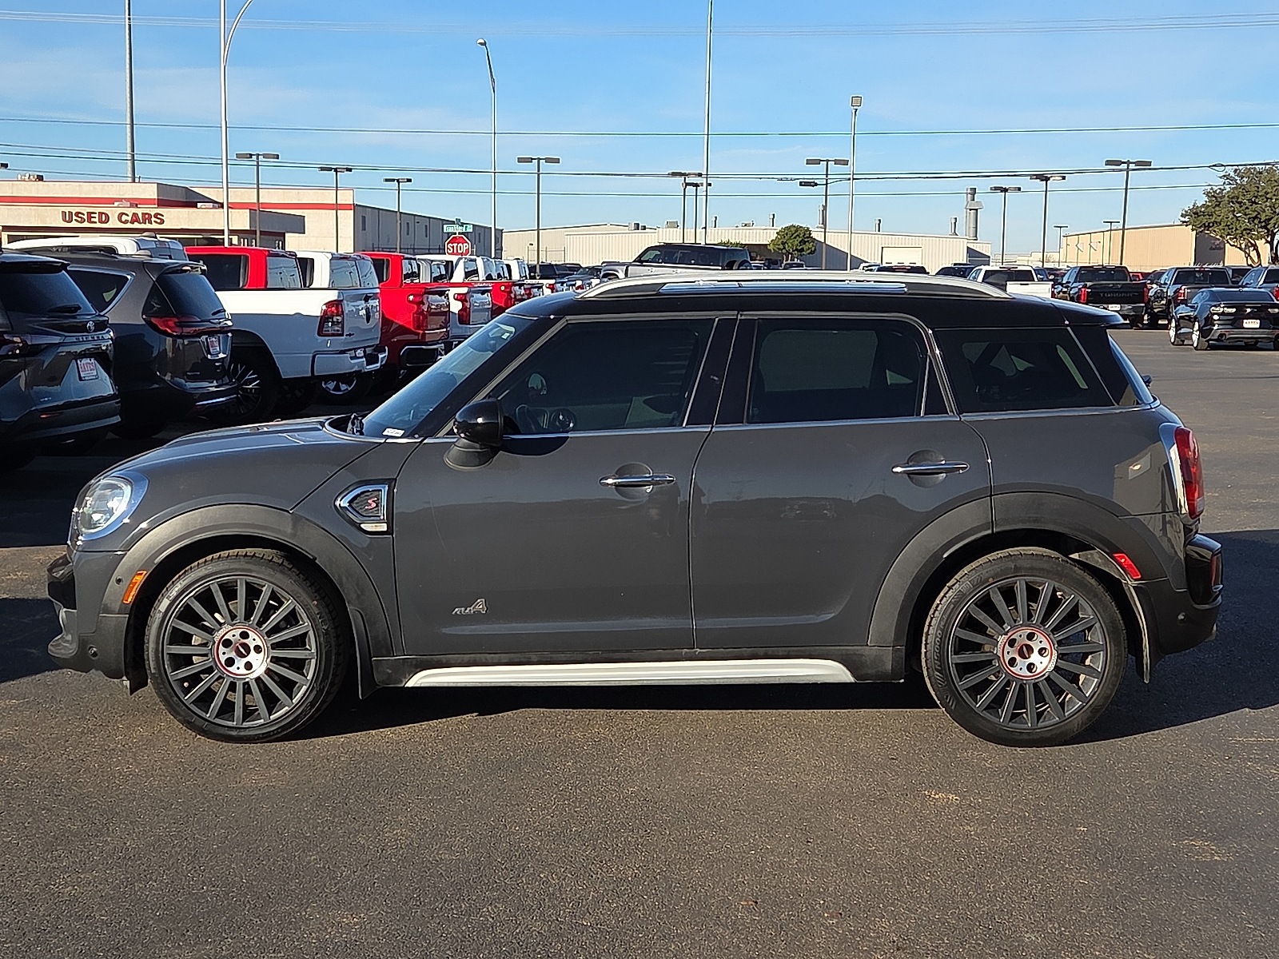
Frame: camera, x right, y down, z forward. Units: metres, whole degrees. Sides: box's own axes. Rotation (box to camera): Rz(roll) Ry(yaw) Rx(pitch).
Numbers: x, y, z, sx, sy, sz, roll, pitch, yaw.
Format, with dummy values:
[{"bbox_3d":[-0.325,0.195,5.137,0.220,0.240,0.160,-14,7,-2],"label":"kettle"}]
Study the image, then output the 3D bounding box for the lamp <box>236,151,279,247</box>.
[{"bbox_3d":[-16.599,-10.827,77.385,1.870,6.720,0.550,0,7,0],"label":"lamp"}]

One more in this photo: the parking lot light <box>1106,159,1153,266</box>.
[{"bbox_3d":[20.658,-10.230,75.377,1.950,6.580,0.550,0,7,0],"label":"parking lot light"}]

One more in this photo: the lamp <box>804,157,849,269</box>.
[{"bbox_3d":[9.235,-12.291,88.167,2.250,7.250,0.600,1,7,6],"label":"lamp"}]

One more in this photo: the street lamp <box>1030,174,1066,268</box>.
[{"bbox_3d":[20.382,-11.923,89.385,1.800,6.740,0.550,0,7,0],"label":"street lamp"}]

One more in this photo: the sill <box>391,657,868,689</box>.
[{"bbox_3d":[-0.032,0.659,6.057,1.544,0.095,0.085,0,7,-2],"label":"sill"}]

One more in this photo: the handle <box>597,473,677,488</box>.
[{"bbox_3d":[-0.005,0.003,5.939,0.250,0.047,0.055,0,7,1],"label":"handle"}]

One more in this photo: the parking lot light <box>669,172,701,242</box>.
[{"bbox_3d":[2.546,-13.682,100.088,2.100,7.220,0.600,0,7,0],"label":"parking lot light"}]

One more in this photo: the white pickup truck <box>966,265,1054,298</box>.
[{"bbox_3d":[10.551,-5.196,51.443,2.030,1.920,5.800,0,7,-1],"label":"white pickup truck"}]

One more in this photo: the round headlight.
[{"bbox_3d":[-1.871,0.096,6.229,0.220,0.220,0.240,-1,7,-7],"label":"round headlight"}]

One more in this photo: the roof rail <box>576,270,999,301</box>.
[{"bbox_3d":[0.527,-0.675,6.155,1.500,0.100,0.080,0,7,1],"label":"roof rail"}]

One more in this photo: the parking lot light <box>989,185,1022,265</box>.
[{"bbox_3d":[20.555,-13.190,100.386,1.750,6.740,0.550,0,7,0],"label":"parking lot light"}]

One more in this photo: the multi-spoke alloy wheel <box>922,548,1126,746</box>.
[{"bbox_3d":[1.323,0.583,6.152,0.670,0.670,0.230,0,7,-2],"label":"multi-spoke alloy wheel"}]

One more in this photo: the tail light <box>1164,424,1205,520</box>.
[{"bbox_3d":[1.855,-0.028,6.049,0.190,0.315,0.220,0,7,1],"label":"tail light"}]

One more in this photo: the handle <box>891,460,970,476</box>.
[{"bbox_3d":[0.981,-0.039,5.970,0.264,0.050,0.055,0,7,-2],"label":"handle"}]

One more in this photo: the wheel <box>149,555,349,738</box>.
[{"bbox_3d":[-1.346,0.570,6.076,0.670,0.670,0.230,0,7,-2],"label":"wheel"}]

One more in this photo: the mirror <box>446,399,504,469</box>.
[{"bbox_3d":[-0.545,-0.153,5.898,0.180,0.225,0.210,0,7,1],"label":"mirror"}]

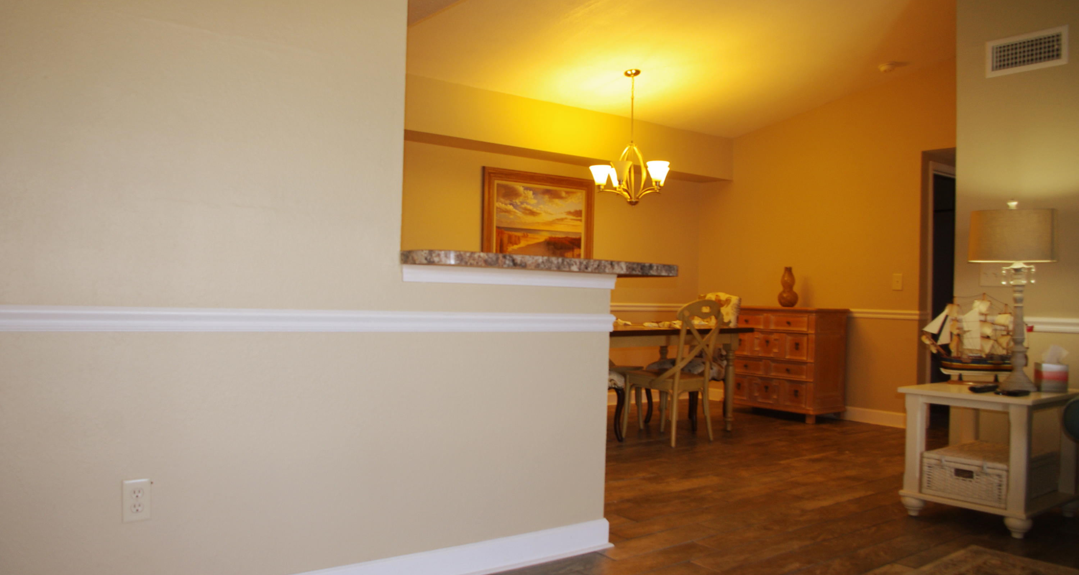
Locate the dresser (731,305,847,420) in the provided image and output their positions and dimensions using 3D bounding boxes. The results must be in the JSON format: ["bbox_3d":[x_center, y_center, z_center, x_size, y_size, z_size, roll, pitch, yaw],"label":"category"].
[{"bbox_3d":[2.053,0.625,6.854,0.450,0.900,1.000,2,0,-35],"label":"dresser"}]

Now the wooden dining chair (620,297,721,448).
[{"bbox_3d":[0.902,0.557,5.472,0.500,0.964,0.520,2,0,-43],"label":"wooden dining chair"}]

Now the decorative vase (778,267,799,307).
[{"bbox_3d":[2.102,-0.004,6.821,0.170,0.337,0.170,2,0,-35],"label":"decorative vase"}]

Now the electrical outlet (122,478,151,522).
[{"bbox_3d":[-1.064,0.565,2.136,0.071,0.115,0.010,2,0,-35],"label":"electrical outlet"}]

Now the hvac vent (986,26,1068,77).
[{"bbox_3d":[2.405,-1.167,4.003,0.020,0.193,0.405,2,0,-35],"label":"hvac vent"}]

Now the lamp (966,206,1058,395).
[{"bbox_3d":[2.226,0.033,3.801,0.310,0.899,0.390,2,0,-35],"label":"lamp"}]

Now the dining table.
[{"bbox_3d":[0.606,0.652,5.567,1.720,0.760,0.920,2,0,-44],"label":"dining table"}]

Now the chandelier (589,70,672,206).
[{"bbox_3d":[0.681,-1.087,5.842,0.580,0.992,0.580,2,0,-35],"label":"chandelier"}]

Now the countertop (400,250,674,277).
[{"bbox_3d":[-0.020,-0.079,2.994,1.200,0.043,0.620,2,0,-35],"label":"countertop"}]

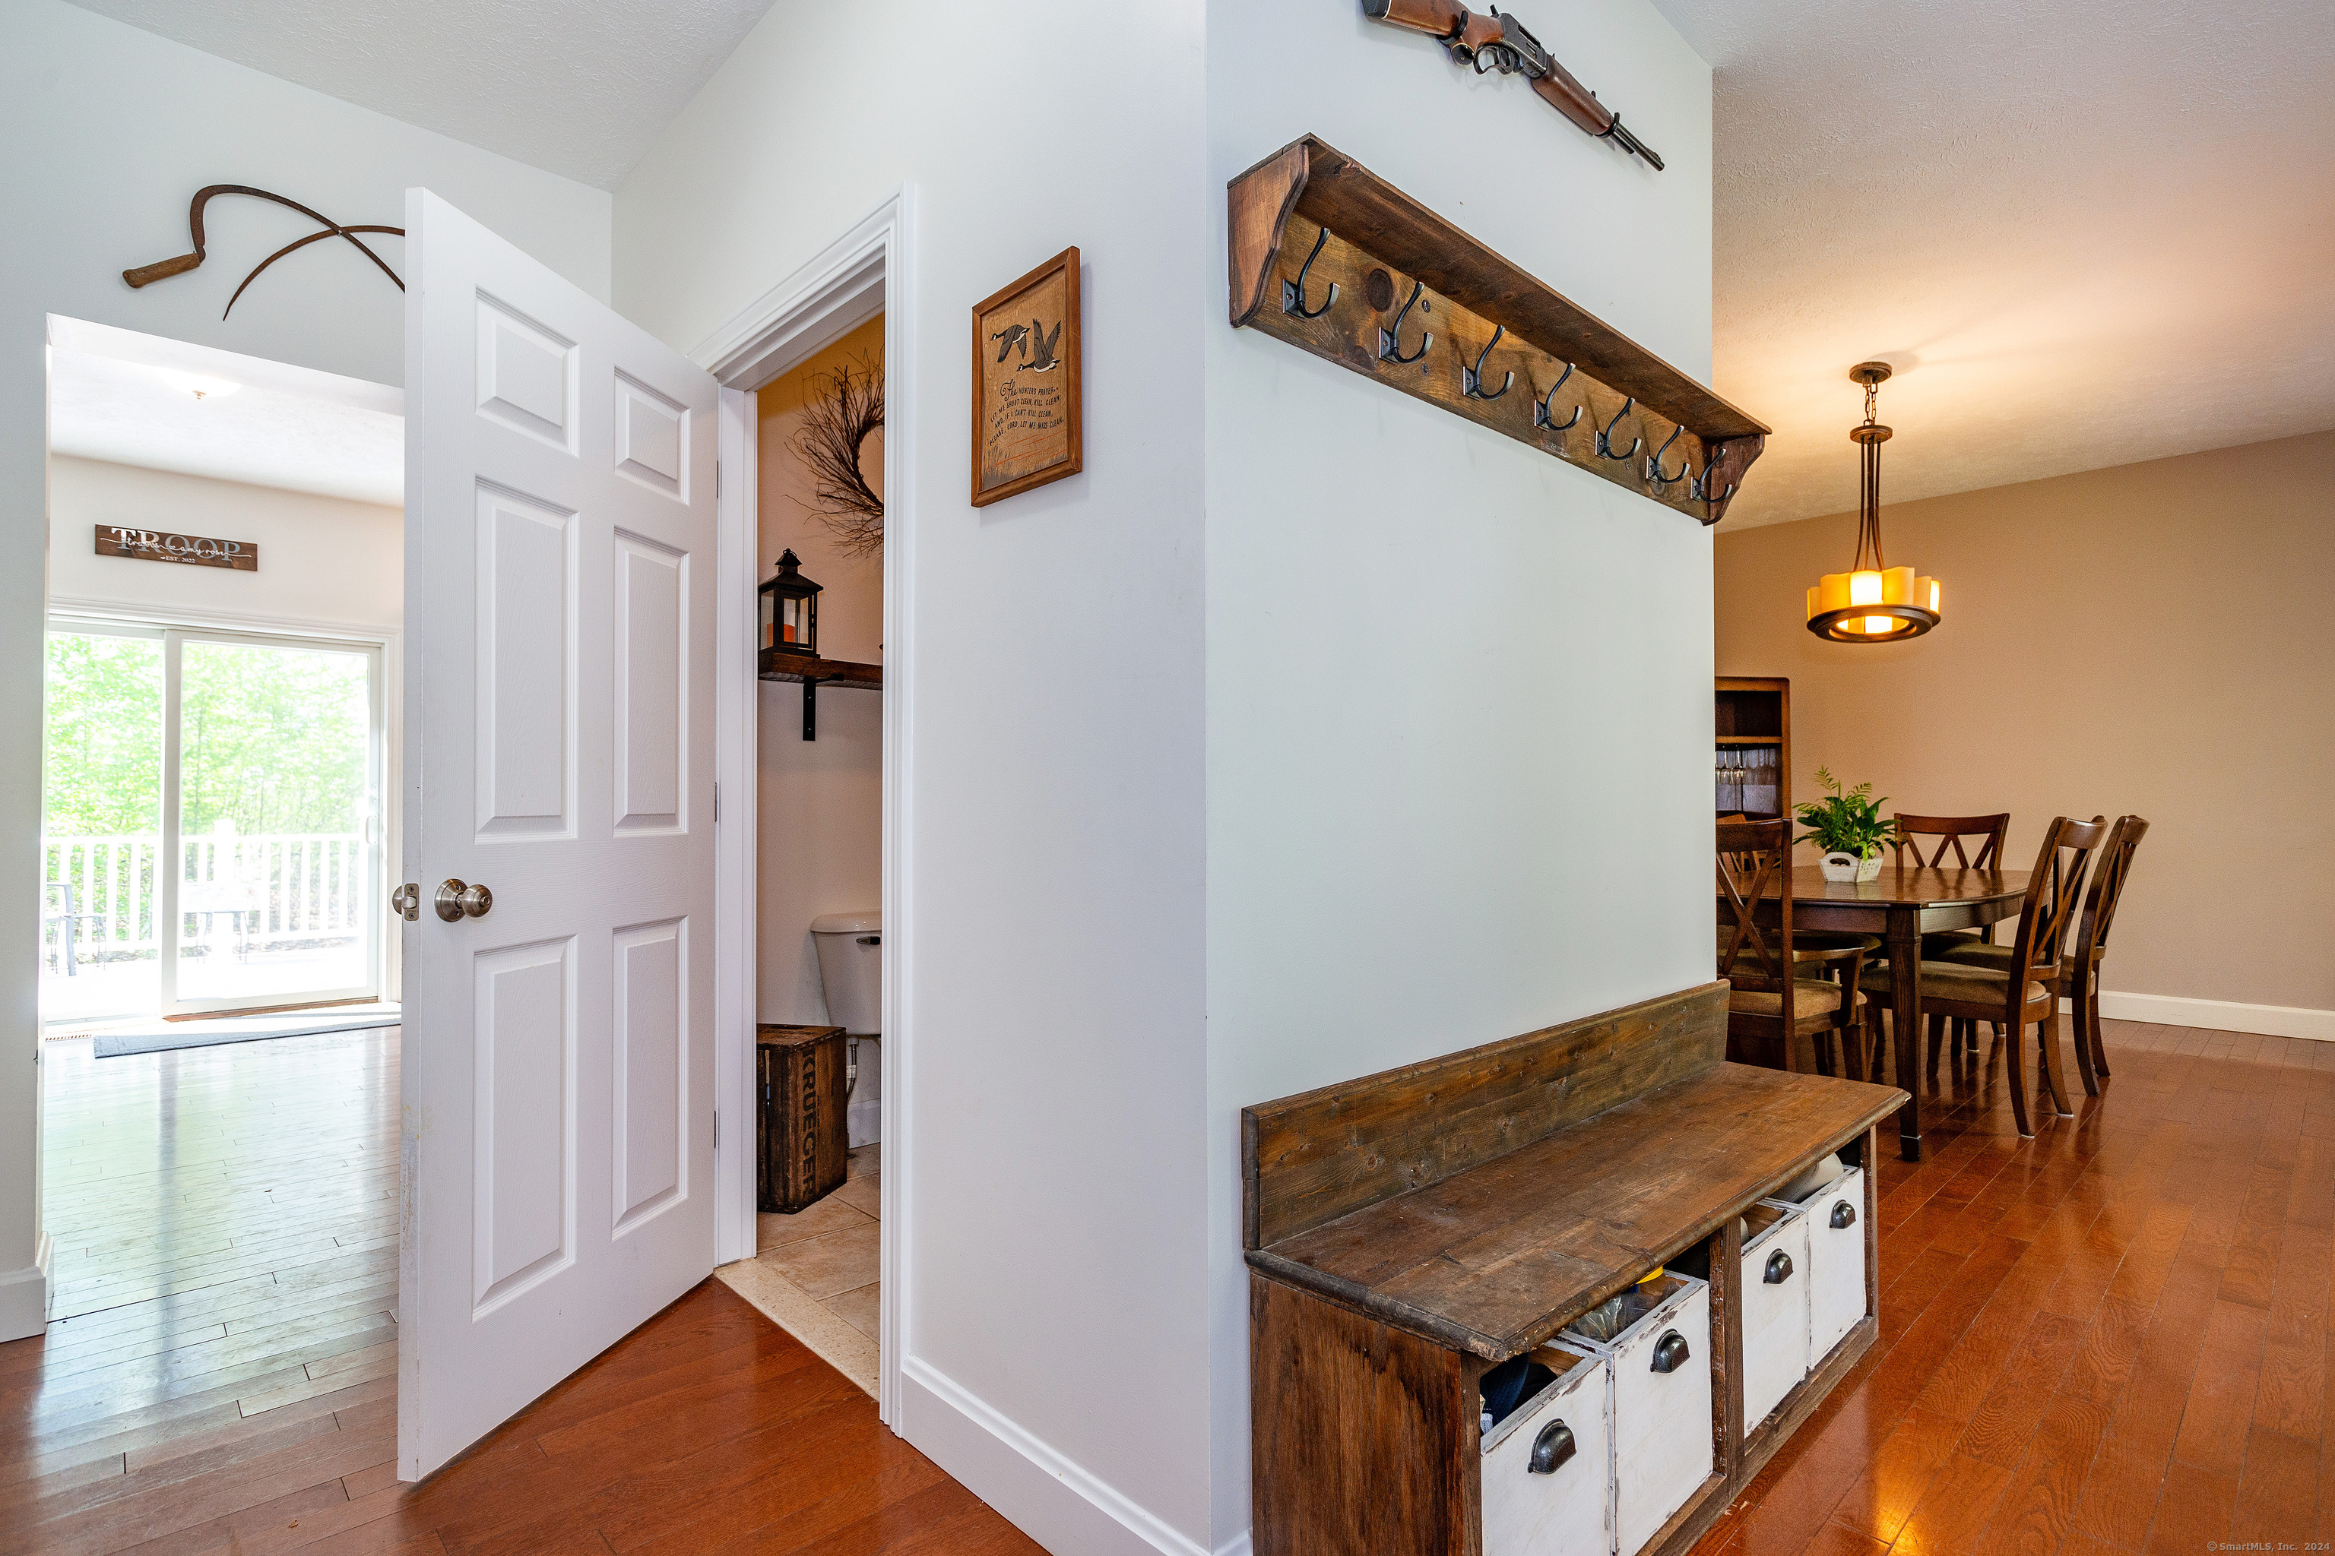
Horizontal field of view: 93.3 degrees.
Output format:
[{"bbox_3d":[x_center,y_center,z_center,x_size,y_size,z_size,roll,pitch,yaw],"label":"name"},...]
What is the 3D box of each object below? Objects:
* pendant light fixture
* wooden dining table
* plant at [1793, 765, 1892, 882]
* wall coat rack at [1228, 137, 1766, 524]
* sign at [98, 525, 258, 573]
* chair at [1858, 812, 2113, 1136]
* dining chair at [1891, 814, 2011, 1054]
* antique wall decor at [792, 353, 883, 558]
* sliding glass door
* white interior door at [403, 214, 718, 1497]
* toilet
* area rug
[{"bbox_3d":[2.686,-1.052,4.201,0.430,0.990,0.430,1,-2,-43],"label":"pendant light fixture"},{"bbox_3d":[2.616,0.773,4.181,2.100,0.760,1.060,1,-2,-43],"label":"wooden dining table"},{"bbox_3d":[2.617,0.189,4.221,0.330,0.410,0.320,1,-2,-43],"label":"plant"},{"bbox_3d":[0.688,-0.666,1.897,1.550,0.183,0.143,1,-2,-43],"label":"wall coat rack"},{"bbox_3d":[-4.804,-1.114,5.362,0.590,0.140,0.025,1,-2,-43],"label":"sign"},{"bbox_3d":[2.819,0.649,3.824,0.480,1.020,0.600,1,-2,-39],"label":"chair"},{"bbox_3d":[3.552,0.678,5.090,0.610,1.020,0.480,1,-2,-43],"label":"dining chair"},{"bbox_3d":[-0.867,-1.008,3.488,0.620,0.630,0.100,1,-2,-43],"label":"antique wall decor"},{"bbox_3d":[-4.980,0.232,5.512,1.800,2.020,0.110,1,-2,-43],"label":"sliding glass door"},{"bbox_3d":[-1.115,0.086,2.117,0.040,2.035,0.775,-1,-1,11],"label":"white interior door"},{"bbox_3d":[-0.679,0.768,3.208,0.460,0.750,0.700,1,-2,-43],"label":"toilet"},{"bbox_3d":[-4.347,1.220,5.389,1.280,0.012,0.600,1,-2,-43],"label":"area rug"}]

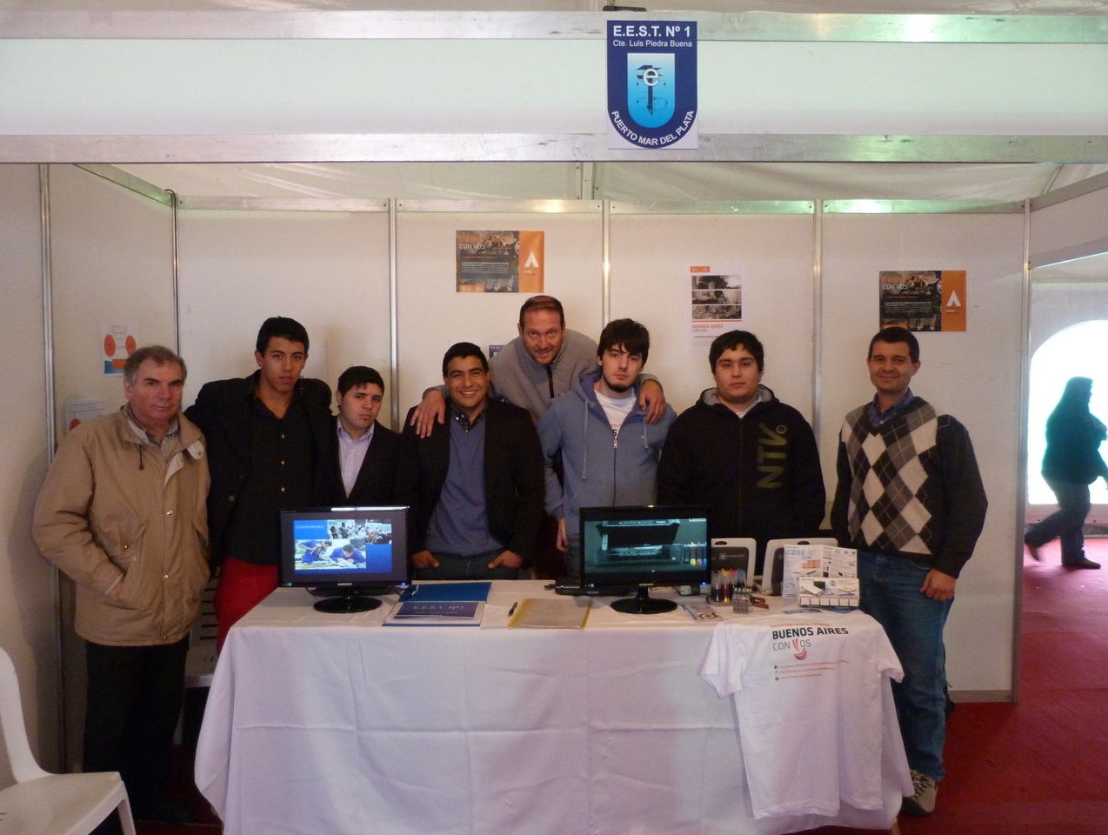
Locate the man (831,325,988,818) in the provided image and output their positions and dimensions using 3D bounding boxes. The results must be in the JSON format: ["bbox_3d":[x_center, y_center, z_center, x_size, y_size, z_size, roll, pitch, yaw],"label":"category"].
[{"bbox_3d":[1.291,0.554,2.940,0.480,1.759,0.320,2,4,36],"label":"man"}]

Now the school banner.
[{"bbox_3d":[0.228,-0.771,1.865,0.210,0.297,0.010,0,3,-1],"label":"school banner"}]

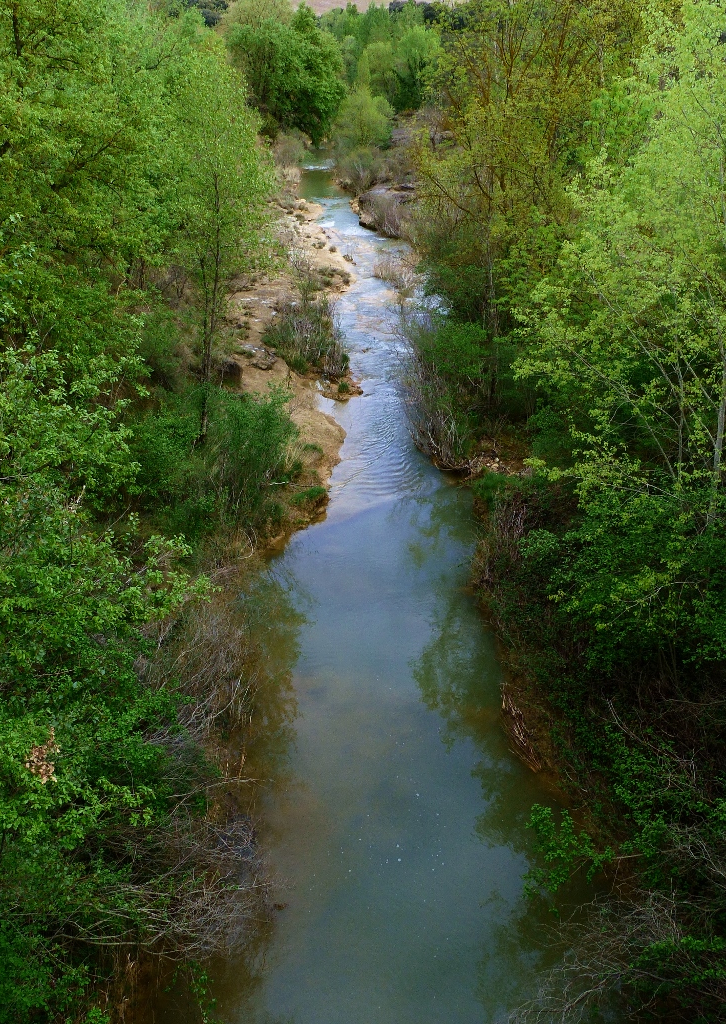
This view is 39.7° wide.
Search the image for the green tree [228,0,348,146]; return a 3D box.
[{"bbox_3d":[-4.730,-27.070,62.200,7.300,7.980,7.000,0,25,0],"label":"green tree"}]

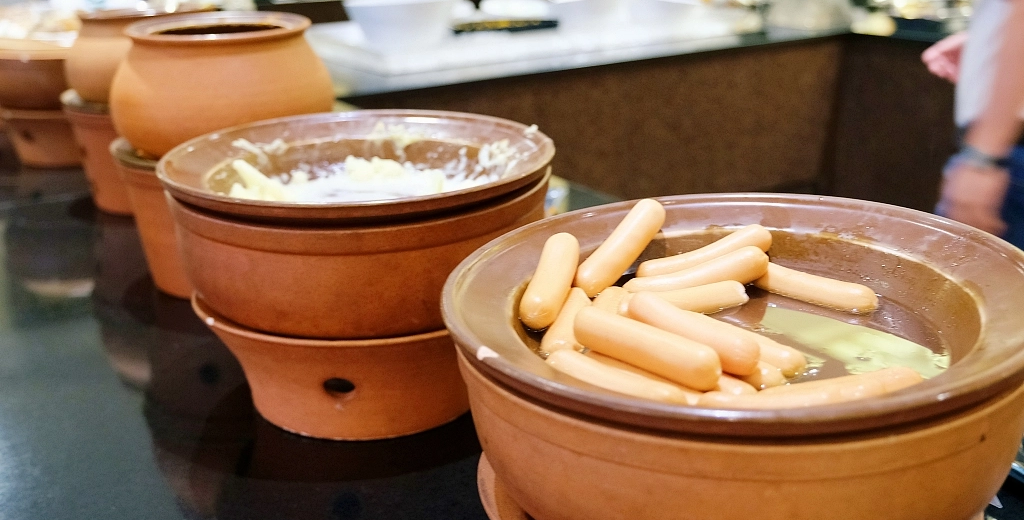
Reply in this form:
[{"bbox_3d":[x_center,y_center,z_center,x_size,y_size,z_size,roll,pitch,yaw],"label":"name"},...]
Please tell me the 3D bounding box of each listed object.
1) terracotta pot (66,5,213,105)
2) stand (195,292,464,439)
[{"bbox_3d":[-0.584,-0.332,1.586,0.270,0.157,0.270,-8,21,-18],"label":"terracotta pot"},{"bbox_3d":[-0.138,0.068,0.964,0.334,0.115,0.334,1,20,6],"label":"stand"}]

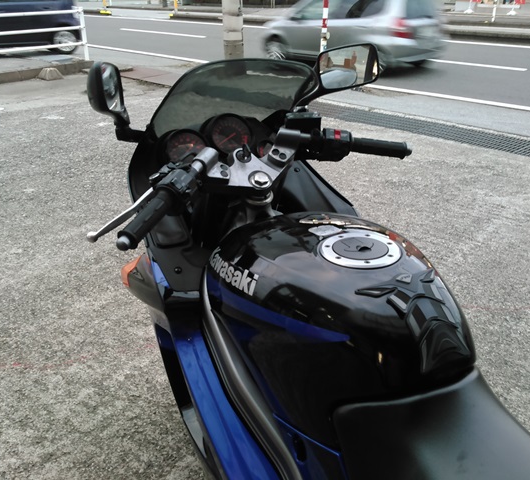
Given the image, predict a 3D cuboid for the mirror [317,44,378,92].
[{"bbox_3d":[0.201,-0.414,1.330,0.155,0.105,0.060,-8,25,-13],"label":"mirror"}]

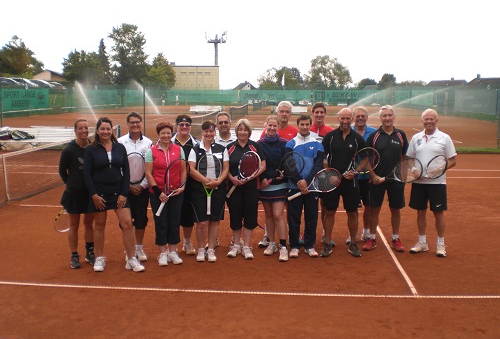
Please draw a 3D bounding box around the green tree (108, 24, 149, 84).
[{"bbox_3d":[-18.300,-15.800,83.000,6.200,12.460,5.890,0,7,0],"label":"green tree"}]

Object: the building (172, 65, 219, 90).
[{"bbox_3d":[-10.330,-16.010,104.000,8.740,6.960,8.000,0,7,-3],"label":"building"}]

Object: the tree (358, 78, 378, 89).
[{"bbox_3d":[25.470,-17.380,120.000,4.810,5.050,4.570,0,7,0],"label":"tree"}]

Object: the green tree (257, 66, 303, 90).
[{"bbox_3d":[5.670,-15.700,102.000,8.550,6.910,8.120,0,7,0],"label":"green tree"}]

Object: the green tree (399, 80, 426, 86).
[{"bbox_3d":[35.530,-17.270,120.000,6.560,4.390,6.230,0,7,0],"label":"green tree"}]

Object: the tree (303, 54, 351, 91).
[{"bbox_3d":[14.210,-16.440,100.000,8.930,8.880,8.480,0,7,0],"label":"tree"}]

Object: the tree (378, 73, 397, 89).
[{"bbox_3d":[28.860,-17.130,115.000,3.880,6.000,3.680,0,7,0],"label":"tree"}]

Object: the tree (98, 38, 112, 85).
[{"bbox_3d":[-22.720,-15.350,86.000,2.040,10.390,1.930,0,7,0],"label":"tree"}]

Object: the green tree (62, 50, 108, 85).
[{"bbox_3d":[-24.720,-13.670,82.000,6.570,8.260,6.240,0,7,0],"label":"green tree"}]

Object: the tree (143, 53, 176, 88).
[{"bbox_3d":[-13.930,-13.810,84.000,5.360,7.920,5.090,0,7,0],"label":"tree"}]

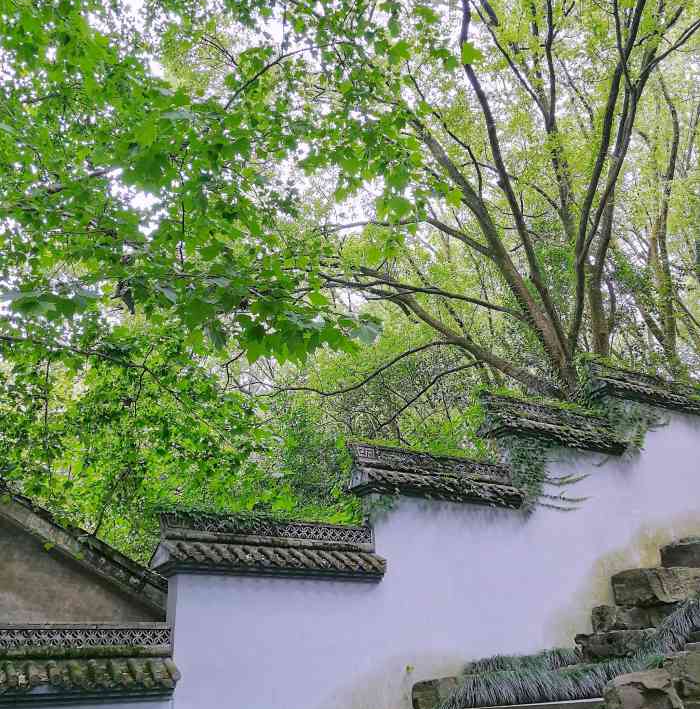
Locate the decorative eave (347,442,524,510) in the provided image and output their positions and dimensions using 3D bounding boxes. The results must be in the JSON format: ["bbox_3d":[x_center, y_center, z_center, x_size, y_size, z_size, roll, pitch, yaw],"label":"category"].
[{"bbox_3d":[1.194,1.767,10.166,2.760,0.730,0.580,12,-28,-30],"label":"decorative eave"}]

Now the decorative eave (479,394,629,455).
[{"bbox_3d":[3.266,1.231,11.870,2.840,0.770,0.580,12,-28,-30],"label":"decorative eave"}]

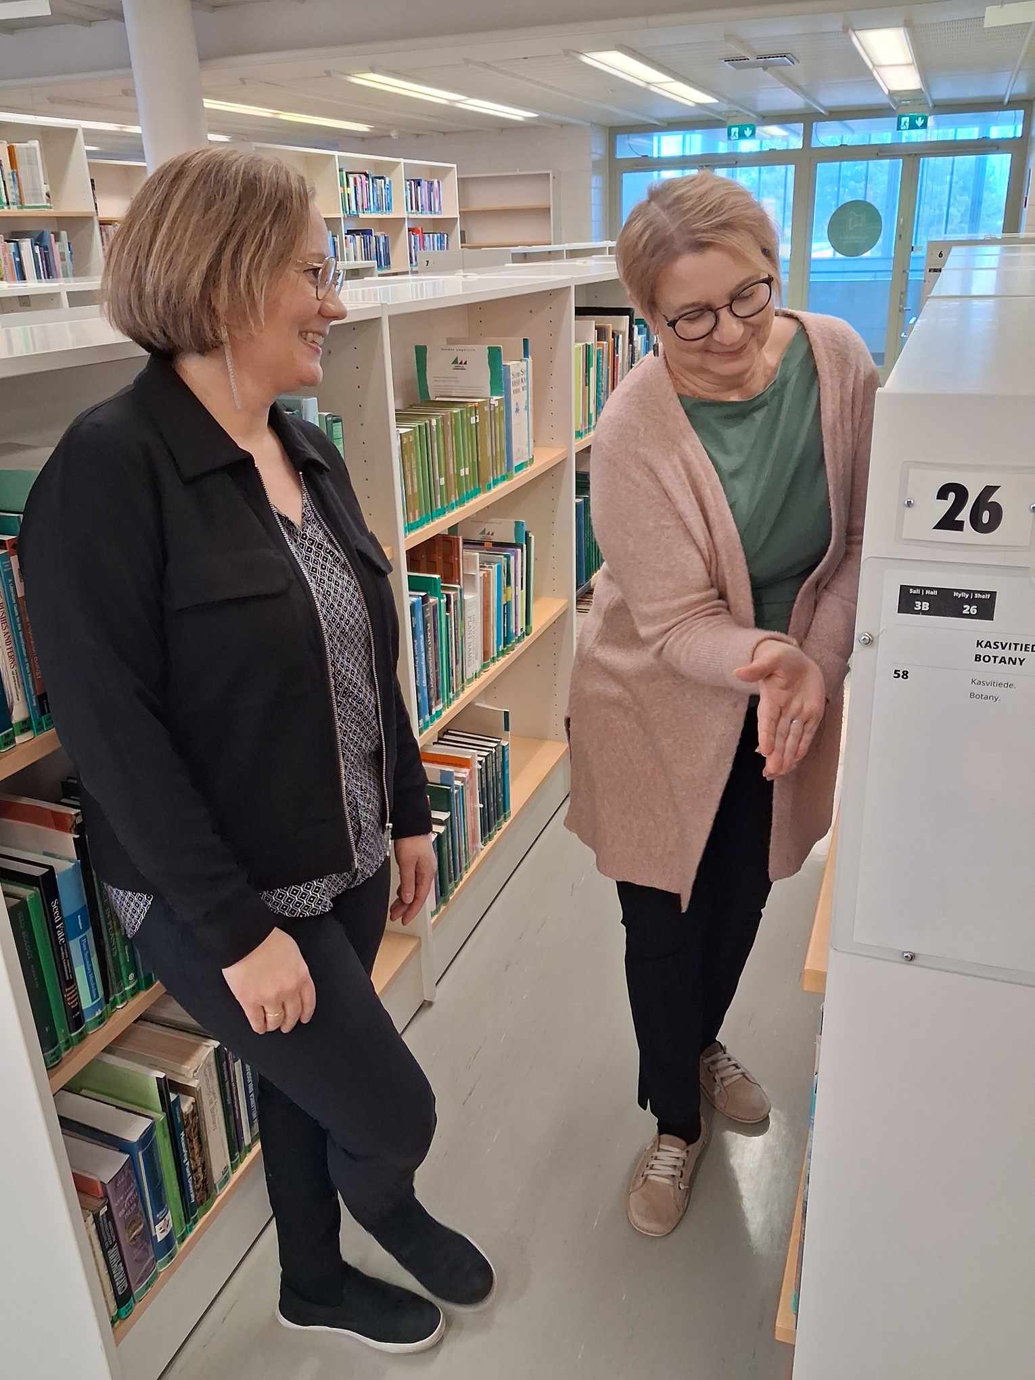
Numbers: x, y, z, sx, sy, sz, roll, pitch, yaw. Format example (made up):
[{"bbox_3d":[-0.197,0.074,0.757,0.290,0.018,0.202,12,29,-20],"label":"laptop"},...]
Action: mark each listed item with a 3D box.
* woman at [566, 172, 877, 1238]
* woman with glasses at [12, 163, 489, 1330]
[{"bbox_3d":[0.296,0.134,1.607,0.440,1.641,0.597,-6,23,-10],"label":"woman"},{"bbox_3d":[-0.289,0.232,1.386,0.393,1.661,0.463,11,26,29],"label":"woman with glasses"}]

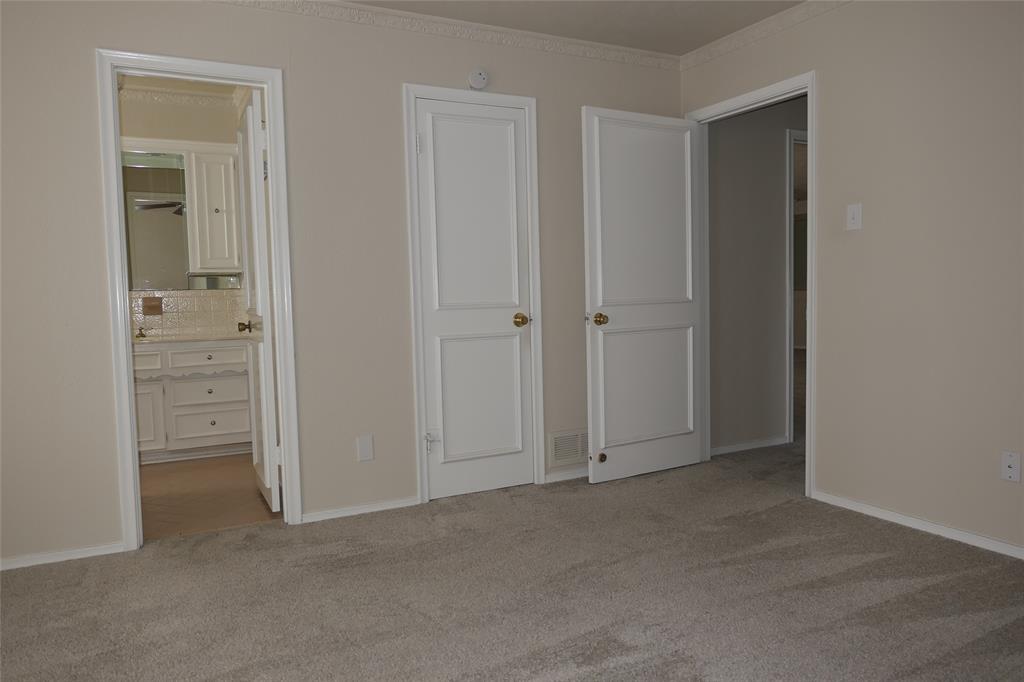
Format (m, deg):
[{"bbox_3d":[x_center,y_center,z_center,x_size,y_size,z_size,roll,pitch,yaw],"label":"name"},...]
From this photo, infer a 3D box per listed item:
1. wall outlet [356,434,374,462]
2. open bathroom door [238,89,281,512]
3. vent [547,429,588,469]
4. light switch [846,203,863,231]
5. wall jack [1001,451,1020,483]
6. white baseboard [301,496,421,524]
[{"bbox_3d":[-0.713,0.524,3.339,0.074,0.122,0.009,-3,4,-26],"label":"wall outlet"},{"bbox_3d":[-1.302,-0.182,3.508,0.040,1.990,0.610,-3,4,-27],"label":"open bathroom door"},{"bbox_3d":[0.370,0.601,3.868,0.350,0.200,0.014,-3,4,-26],"label":"vent"},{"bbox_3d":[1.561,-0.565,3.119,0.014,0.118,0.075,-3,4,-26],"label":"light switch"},{"bbox_3d":[1.882,0.475,2.578,0.009,0.116,0.070,-3,4,-26],"label":"wall jack"},{"bbox_3d":[-0.731,0.829,3.342,0.569,0.045,0.014,-3,4,-26],"label":"white baseboard"}]

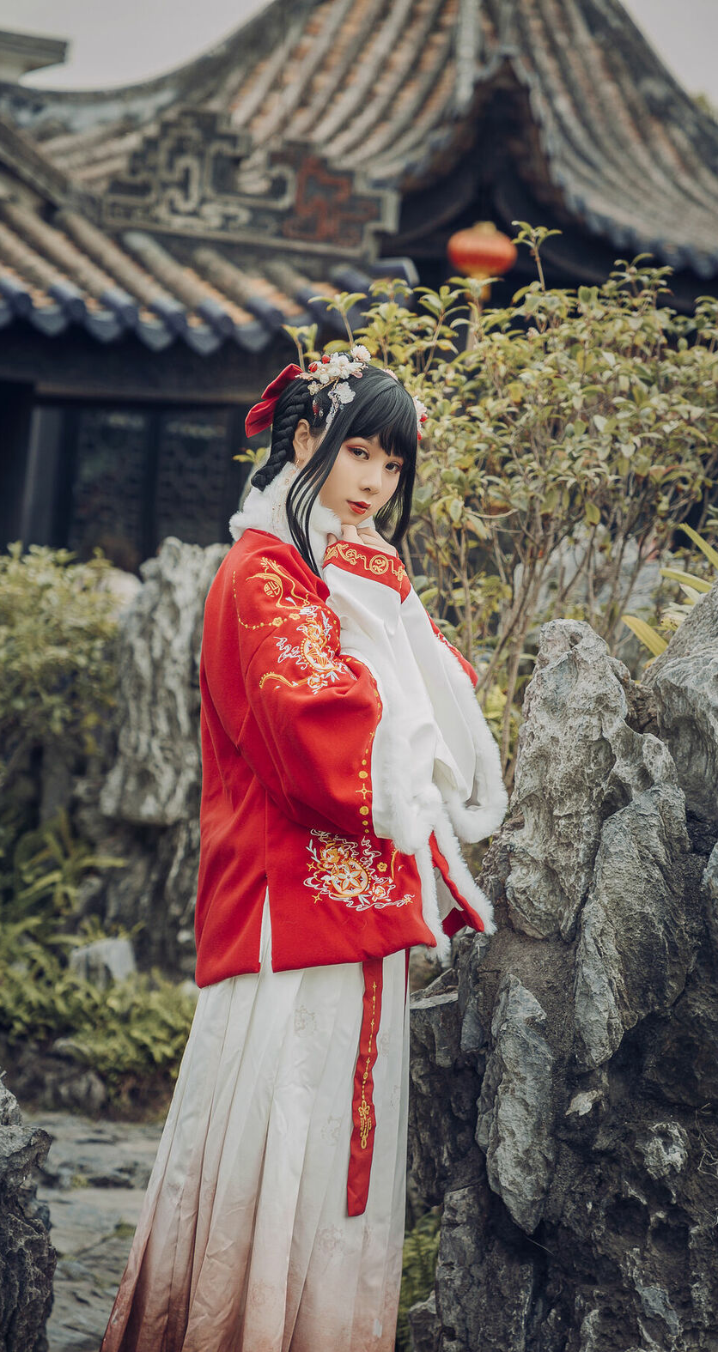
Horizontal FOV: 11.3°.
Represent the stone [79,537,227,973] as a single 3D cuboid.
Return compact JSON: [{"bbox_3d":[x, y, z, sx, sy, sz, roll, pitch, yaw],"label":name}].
[{"bbox_3d":[-0.470,0.202,9.000,0.430,1.100,0.380,4,3,-3],"label":"stone"}]

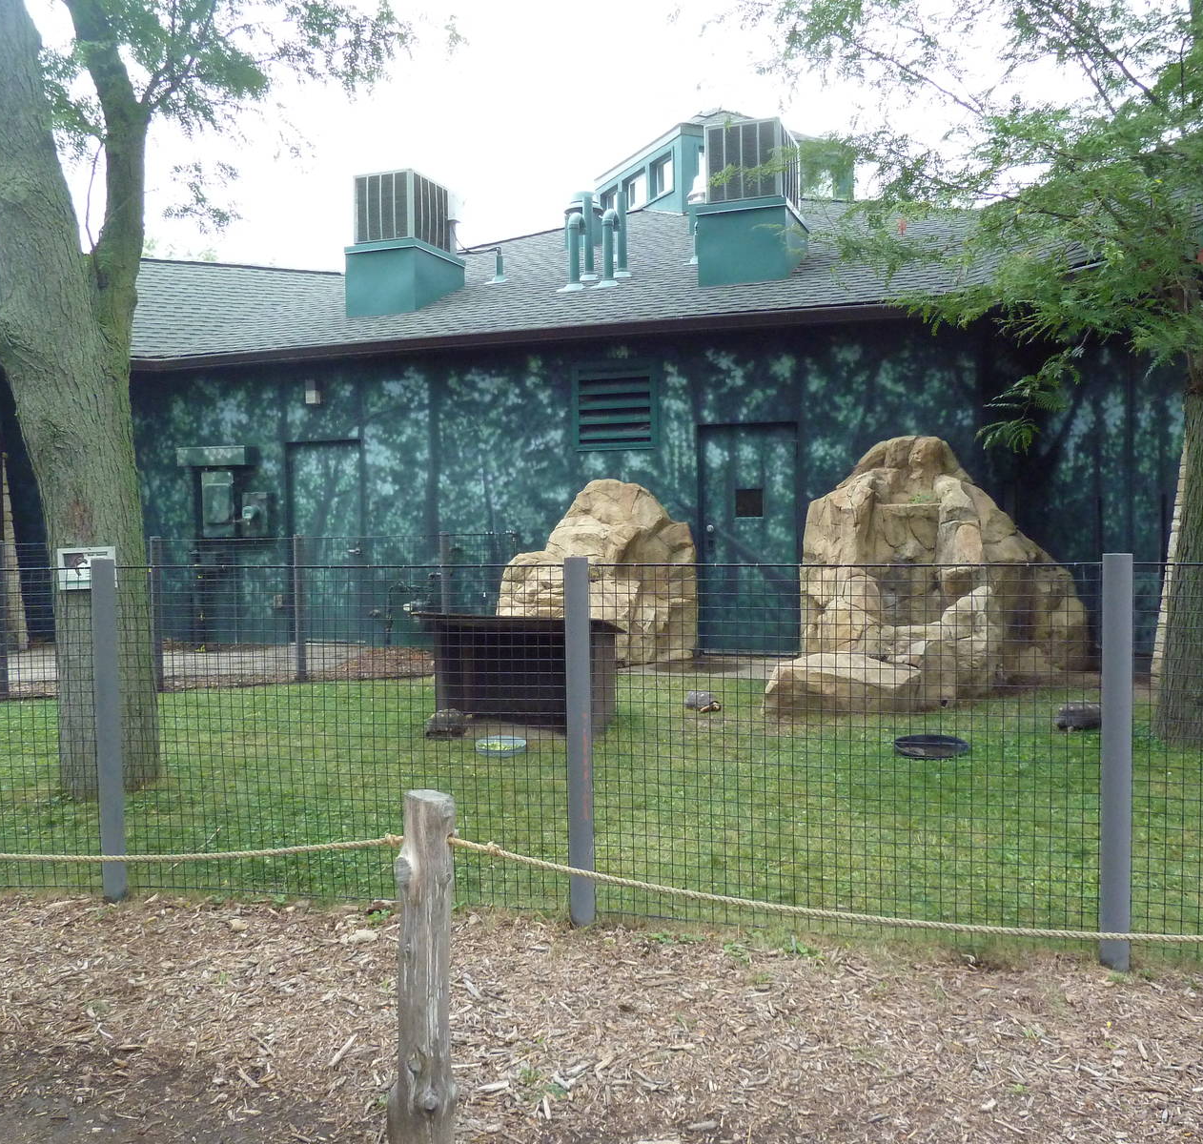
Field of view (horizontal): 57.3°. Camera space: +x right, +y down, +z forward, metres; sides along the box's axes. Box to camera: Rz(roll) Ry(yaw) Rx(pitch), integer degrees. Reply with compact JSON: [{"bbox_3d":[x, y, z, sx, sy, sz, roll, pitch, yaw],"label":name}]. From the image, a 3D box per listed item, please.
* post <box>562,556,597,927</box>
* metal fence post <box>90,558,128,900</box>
[{"bbox_3d":[-0.079,0.628,4.080,0.088,1.368,0.088,-1,3,-1],"label":"post"},{"bbox_3d":[-1.999,0.642,4.460,0.088,1.386,0.088,-2,3,-24],"label":"metal fence post"}]

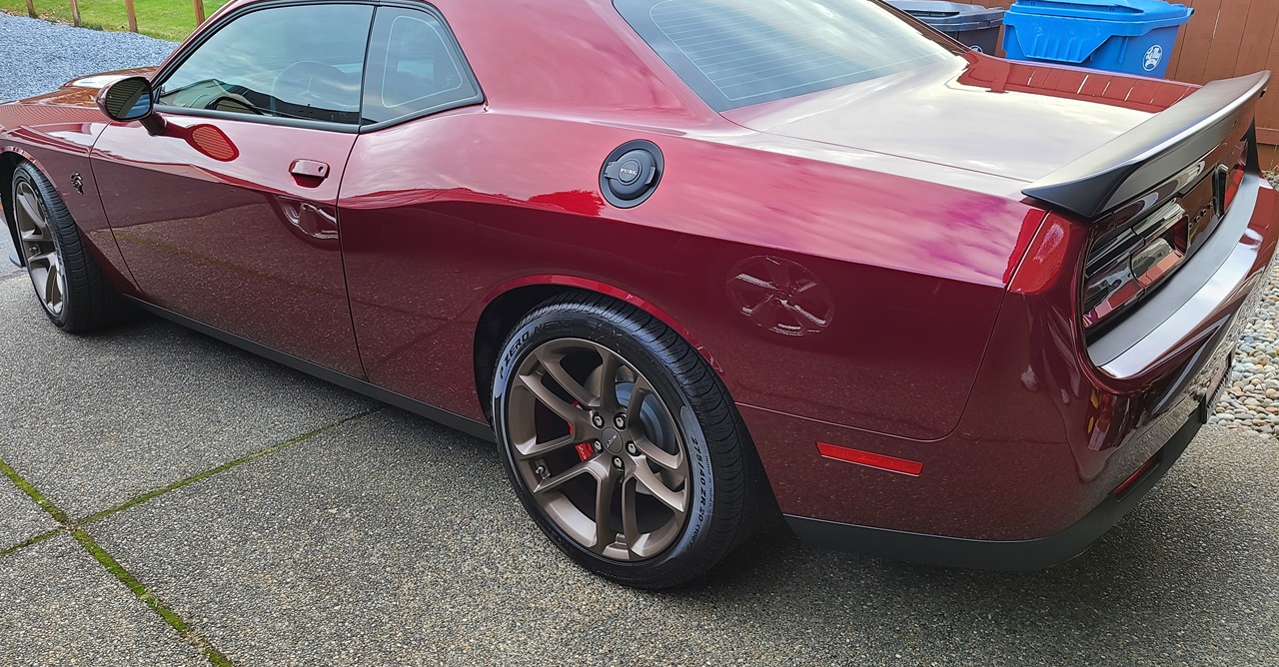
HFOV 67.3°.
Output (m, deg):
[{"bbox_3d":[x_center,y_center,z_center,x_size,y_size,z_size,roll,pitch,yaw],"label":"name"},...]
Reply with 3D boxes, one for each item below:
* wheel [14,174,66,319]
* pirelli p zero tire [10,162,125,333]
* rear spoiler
[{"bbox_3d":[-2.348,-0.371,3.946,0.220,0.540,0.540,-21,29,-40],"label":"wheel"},{"bbox_3d":[-2.339,-0.382,3.976,0.278,0.720,0.725,-20,28,-40],"label":"pirelli p zero tire"},{"bbox_3d":[1.165,-0.457,2.082,0.240,0.140,1.470,15,27,35],"label":"rear spoiler"}]

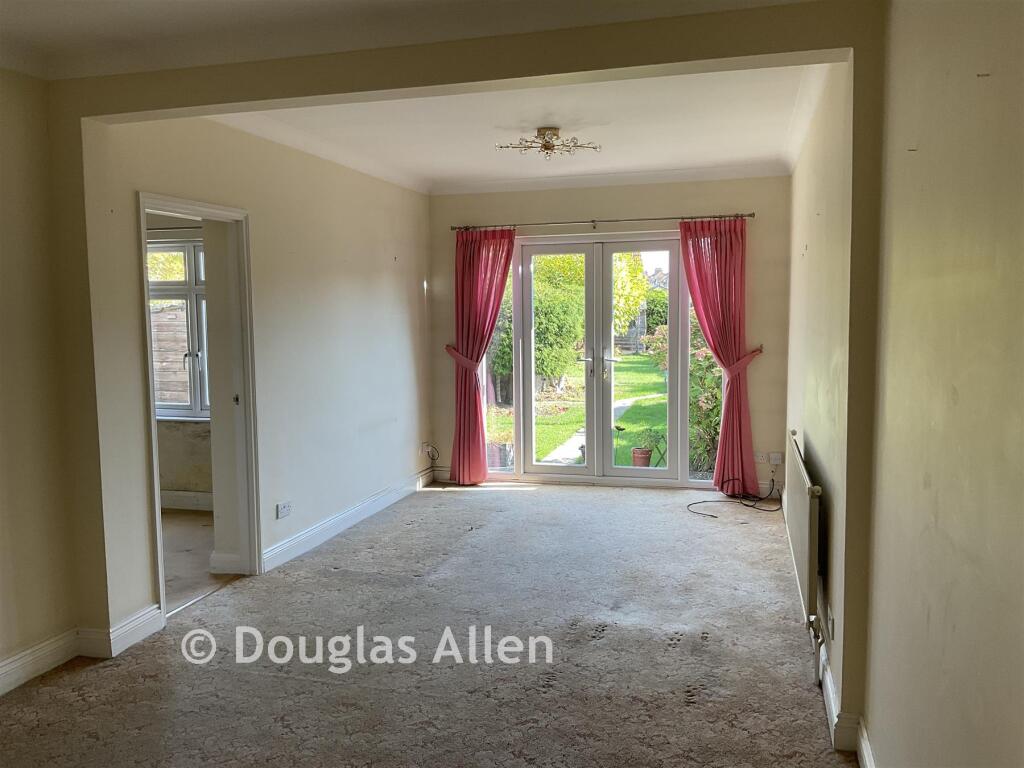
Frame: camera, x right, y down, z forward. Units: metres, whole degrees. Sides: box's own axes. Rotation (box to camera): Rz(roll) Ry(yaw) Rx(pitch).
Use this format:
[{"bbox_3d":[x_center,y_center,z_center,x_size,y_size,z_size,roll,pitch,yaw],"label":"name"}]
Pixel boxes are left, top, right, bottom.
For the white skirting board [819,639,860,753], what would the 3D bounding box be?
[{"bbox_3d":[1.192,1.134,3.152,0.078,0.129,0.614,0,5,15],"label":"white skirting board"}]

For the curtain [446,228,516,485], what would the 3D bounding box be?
[{"bbox_3d":[-0.248,-0.215,7.236,0.629,2.150,0.170,0,5,15],"label":"curtain"}]

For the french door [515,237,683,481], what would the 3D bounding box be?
[{"bbox_3d":[0.736,-0.193,7.114,1.320,1.942,0.070,0,5,15],"label":"french door"}]

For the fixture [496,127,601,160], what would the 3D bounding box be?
[{"bbox_3d":[0.216,-1.448,5.184,0.647,0.188,0.647,0,5,15],"label":"fixture"}]

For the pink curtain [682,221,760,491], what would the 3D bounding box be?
[{"bbox_3d":[1.625,-0.198,6.707,0.629,2.156,0.178,0,5,15],"label":"pink curtain"}]

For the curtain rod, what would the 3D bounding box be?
[{"bbox_3d":[0.679,-1.295,6.913,2.467,0.052,0.104,0,5,15],"label":"curtain rod"}]

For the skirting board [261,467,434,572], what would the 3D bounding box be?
[{"bbox_3d":[-1.061,0.903,6.230,0.021,0.133,2.738,0,5,15],"label":"skirting board"}]

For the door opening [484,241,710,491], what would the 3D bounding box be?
[{"bbox_3d":[0.722,-0.181,7.122,2.072,2.088,0.100,0,5,15],"label":"door opening"}]

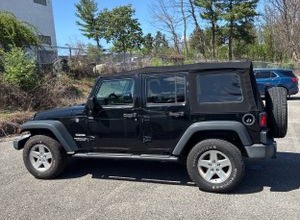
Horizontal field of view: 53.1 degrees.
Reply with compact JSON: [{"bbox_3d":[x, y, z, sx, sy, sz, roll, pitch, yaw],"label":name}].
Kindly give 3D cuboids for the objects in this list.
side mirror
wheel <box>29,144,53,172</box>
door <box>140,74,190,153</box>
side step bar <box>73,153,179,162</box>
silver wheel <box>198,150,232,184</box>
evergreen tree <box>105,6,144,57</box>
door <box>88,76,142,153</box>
[{"bbox_3d":[-0.913,-0.064,4.738,0.110,0.270,0.190,-1,7,19],"label":"side mirror"},{"bbox_3d":[-1.854,0.807,5.277,0.480,0.480,0.200,-1,7,19],"label":"wheel"},{"bbox_3d":[0.226,0.051,4.545,0.780,1.230,0.170,-1,7,19],"label":"door"},{"bbox_3d":[-0.424,0.736,4.712,1.760,0.080,0.140,-1,7,19],"label":"side step bar"},{"bbox_3d":[0.937,0.782,4.335,0.480,0.480,0.200,-1,7,19],"label":"silver wheel"},{"bbox_3d":[-3.662,-10.519,40.000,5.060,7.057,5.060,-3,6,0],"label":"evergreen tree"},{"bbox_3d":[-0.570,0.061,4.814,0.910,1.225,0.170,-1,7,19],"label":"door"}]

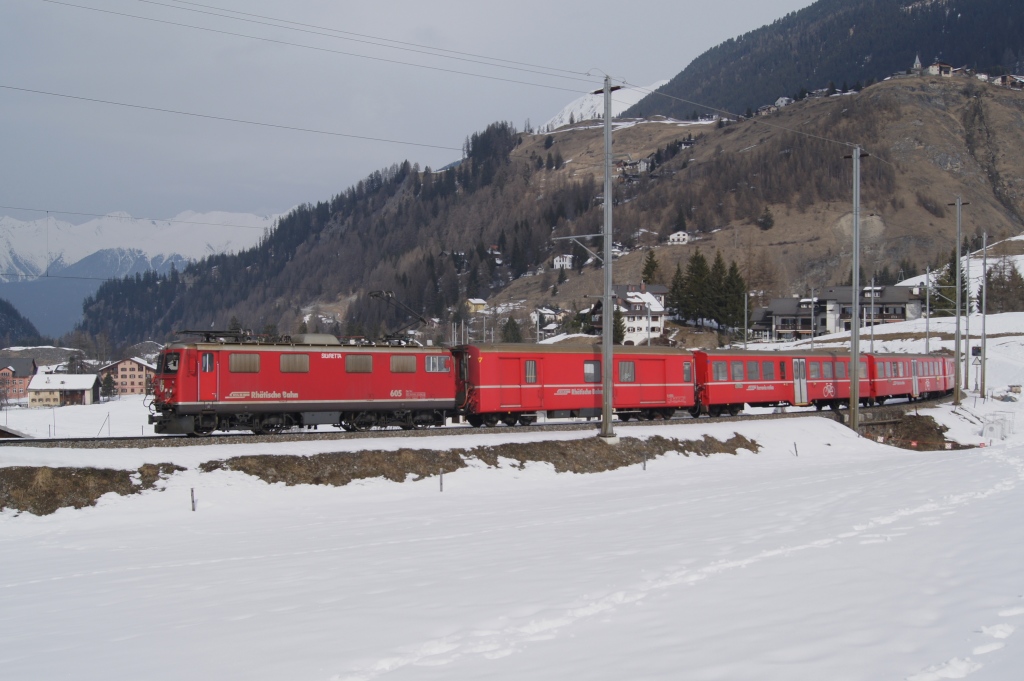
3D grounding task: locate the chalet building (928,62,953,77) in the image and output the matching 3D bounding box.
[{"bbox_3d":[324.314,-205.077,710.000,12.000,9.800,12.500,0,1,-13],"label":"chalet building"}]

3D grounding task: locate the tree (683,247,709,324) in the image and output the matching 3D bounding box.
[{"bbox_3d":[40.271,-11.465,205.000,6.000,17.000,6.000,0,1,0],"label":"tree"}]

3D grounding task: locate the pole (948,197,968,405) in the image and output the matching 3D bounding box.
[{"bbox_3d":[33.620,-2.980,70.700,0.500,15.600,0.500,1,1,37],"label":"pole"}]

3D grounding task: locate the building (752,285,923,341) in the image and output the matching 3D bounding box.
[{"bbox_3d":[61.962,-5.103,181.000,29.500,11.000,13.000,0,1,12],"label":"building"}]

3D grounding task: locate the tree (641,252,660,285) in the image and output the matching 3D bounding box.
[{"bbox_3d":[41.312,-21.133,280.000,5.800,11.500,5.800,0,1,0],"label":"tree"}]

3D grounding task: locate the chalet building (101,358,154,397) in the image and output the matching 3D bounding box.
[{"bbox_3d":[-150.000,14.200,371.000,22.000,14.500,18.000,0,1,-12],"label":"chalet building"}]

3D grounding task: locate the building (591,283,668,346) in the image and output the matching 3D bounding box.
[{"bbox_3d":[30.820,-6.560,246.000,18.500,15.500,13.500,0,1,12],"label":"building"}]

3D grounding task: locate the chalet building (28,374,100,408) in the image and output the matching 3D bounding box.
[{"bbox_3d":[-155.279,17.599,326.000,20.000,11.400,11.000,0,1,-8],"label":"chalet building"}]

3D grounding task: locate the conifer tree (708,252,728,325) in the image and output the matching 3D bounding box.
[{"bbox_3d":[51.740,-13.030,235.000,5.300,19.000,5.300,0,1,0],"label":"conifer tree"}]

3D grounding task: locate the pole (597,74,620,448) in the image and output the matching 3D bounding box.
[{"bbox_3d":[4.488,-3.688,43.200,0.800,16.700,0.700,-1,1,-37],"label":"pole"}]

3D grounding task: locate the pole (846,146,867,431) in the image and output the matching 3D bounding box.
[{"bbox_3d":[19.870,-2.950,54.200,0.500,16.300,0.500,1,2,45],"label":"pole"}]

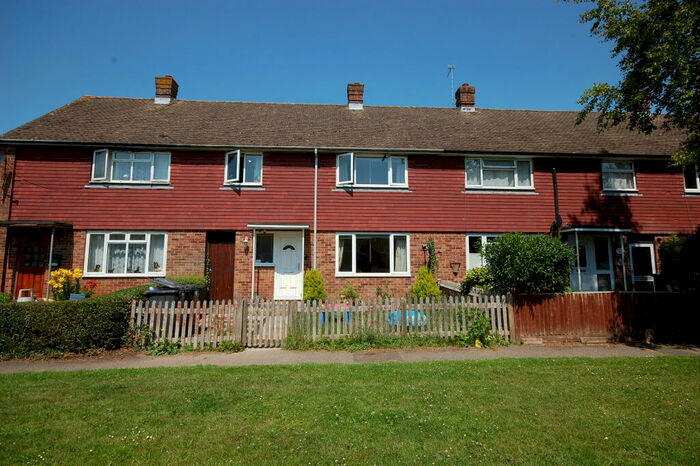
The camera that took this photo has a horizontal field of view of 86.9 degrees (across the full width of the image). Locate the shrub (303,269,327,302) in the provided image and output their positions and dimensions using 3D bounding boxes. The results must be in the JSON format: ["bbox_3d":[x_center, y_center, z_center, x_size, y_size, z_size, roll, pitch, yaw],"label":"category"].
[{"bbox_3d":[-1.019,1.530,10.599,0.690,1.030,0.680,0,-7,-4],"label":"shrub"}]

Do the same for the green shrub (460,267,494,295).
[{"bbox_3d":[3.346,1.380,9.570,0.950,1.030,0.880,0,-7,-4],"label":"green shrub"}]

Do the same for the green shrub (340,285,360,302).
[{"bbox_3d":[0.012,1.761,10.597,0.570,0.580,0.550,0,-7,-4],"label":"green shrub"}]

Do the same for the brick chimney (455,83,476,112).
[{"bbox_3d":[4.828,-5.497,15.463,0.620,1.280,0.640,0,-7,-4],"label":"brick chimney"}]

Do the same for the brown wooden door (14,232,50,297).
[{"bbox_3d":[-9.153,0.950,10.693,0.810,2.000,0.100,0,-7,-4],"label":"brown wooden door"}]

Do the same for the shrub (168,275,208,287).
[{"bbox_3d":[-4.493,1.544,10.094,1.000,0.780,0.800,0,-7,-4],"label":"shrub"}]

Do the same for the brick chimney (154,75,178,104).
[{"bbox_3d":[-7.263,-5.541,14.627,0.620,1.270,0.640,0,-7,-4],"label":"brick chimney"}]

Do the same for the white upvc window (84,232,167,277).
[{"bbox_3d":[-6.695,0.653,11.082,2.350,1.340,0.120,0,-7,-4],"label":"white upvc window"}]

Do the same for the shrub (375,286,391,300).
[{"bbox_3d":[0.965,1.860,10.852,0.461,0.571,0.420,0,-7,-4],"label":"shrub"}]

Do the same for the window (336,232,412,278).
[{"bbox_3d":[0.732,0.691,11.595,2.358,1.371,0.120,0,-7,-4],"label":"window"}]

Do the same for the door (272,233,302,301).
[{"bbox_3d":[-1.850,0.985,11.197,0.860,2.070,0.100,0,-7,-4],"label":"door"}]

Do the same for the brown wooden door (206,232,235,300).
[{"bbox_3d":[-3.916,1.007,11.207,0.840,2.090,0.100,0,-7,-4],"label":"brown wooden door"}]

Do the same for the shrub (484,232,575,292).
[{"bbox_3d":[4.699,1.117,9.683,2.240,2.225,1.900,0,-7,-4],"label":"shrub"}]

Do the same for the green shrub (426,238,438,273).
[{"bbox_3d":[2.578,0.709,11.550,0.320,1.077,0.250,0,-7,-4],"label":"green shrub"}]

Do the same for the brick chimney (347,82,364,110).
[{"bbox_3d":[0.265,-5.482,15.282,0.630,1.120,0.600,0,-7,-4],"label":"brick chimney"}]

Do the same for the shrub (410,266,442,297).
[{"bbox_3d":[2.257,1.573,10.823,0.930,1.176,0.850,0,-7,-4],"label":"shrub"}]

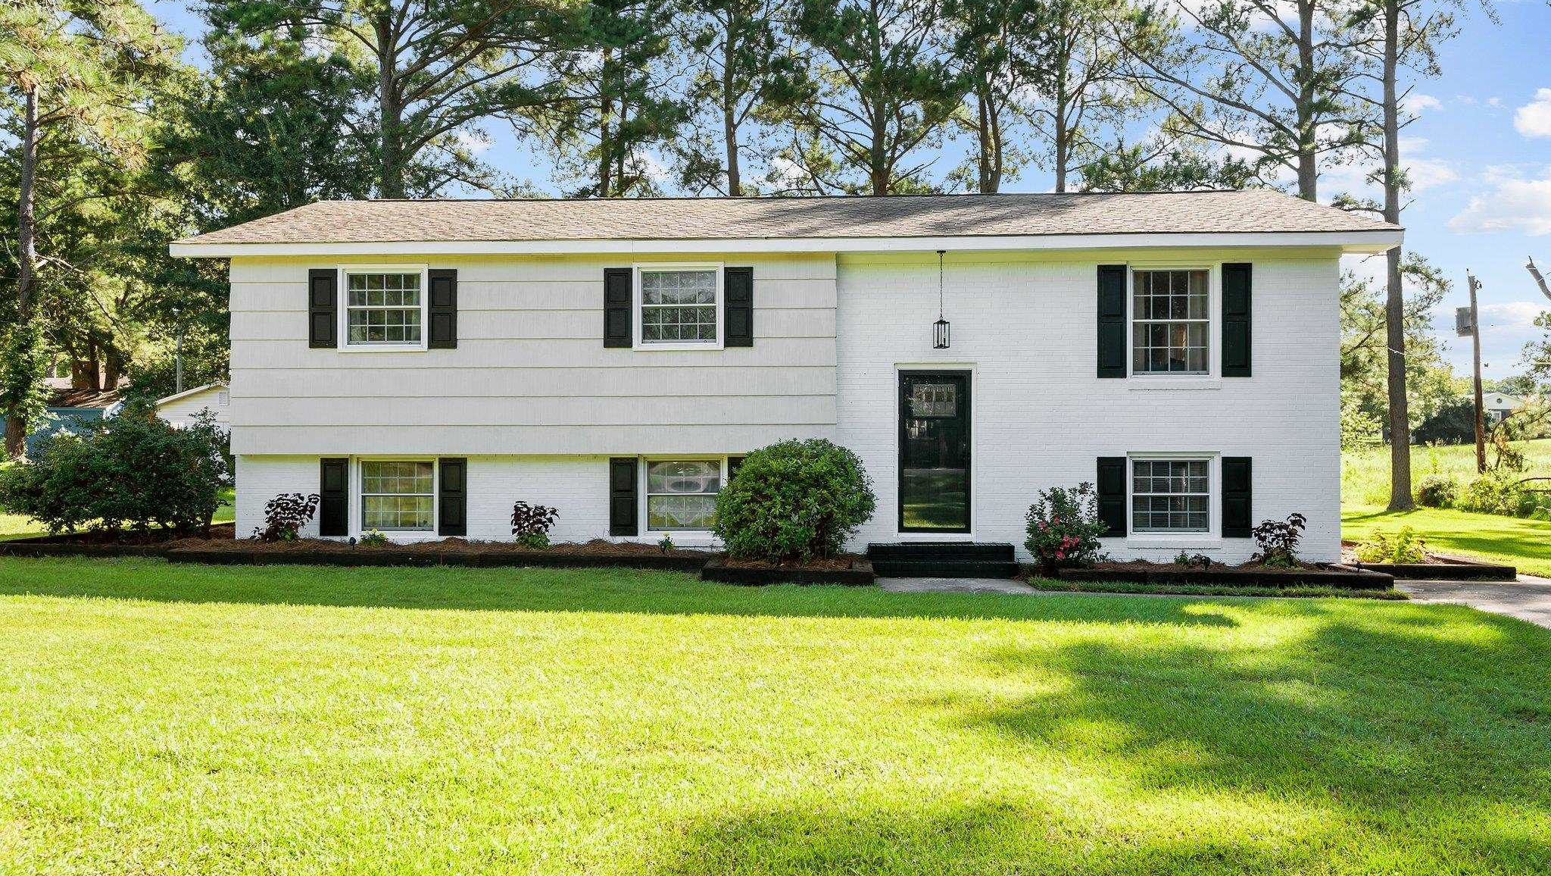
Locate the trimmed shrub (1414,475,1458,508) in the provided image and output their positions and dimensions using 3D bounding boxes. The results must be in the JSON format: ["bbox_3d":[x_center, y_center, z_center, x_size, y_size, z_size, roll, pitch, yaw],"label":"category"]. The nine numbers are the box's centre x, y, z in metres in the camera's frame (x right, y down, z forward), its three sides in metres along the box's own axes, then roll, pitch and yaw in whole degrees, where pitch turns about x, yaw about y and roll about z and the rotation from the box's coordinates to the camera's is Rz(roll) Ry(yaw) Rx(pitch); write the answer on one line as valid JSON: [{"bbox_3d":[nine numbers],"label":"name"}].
[{"bbox_3d":[15.353,1.253,26.000,1.000,0.760,0.950,0,0,3],"label":"trimmed shrub"}]

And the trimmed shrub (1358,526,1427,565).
[{"bbox_3d":[7.824,1.361,14.200,0.870,0.470,0.800,0,0,3],"label":"trimmed shrub"}]

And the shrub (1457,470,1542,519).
[{"bbox_3d":[15.419,1.199,23.800,1.800,1.000,1.500,0,0,3],"label":"shrub"}]

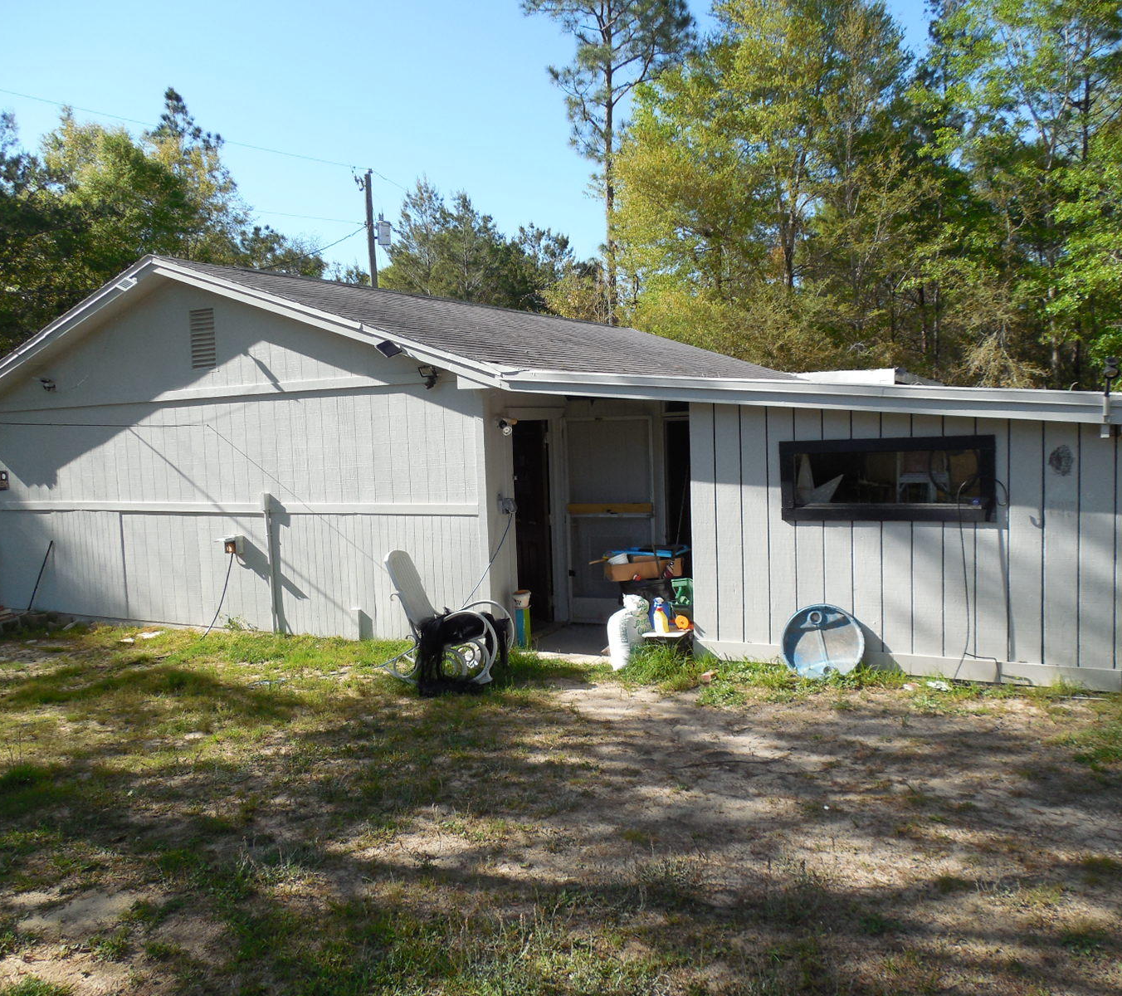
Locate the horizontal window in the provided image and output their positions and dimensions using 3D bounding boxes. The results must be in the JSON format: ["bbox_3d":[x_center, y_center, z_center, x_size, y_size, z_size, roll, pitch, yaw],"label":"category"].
[{"bbox_3d":[2.267,-0.132,6.731,1.435,0.573,0.100,0,5,27],"label":"horizontal window"}]

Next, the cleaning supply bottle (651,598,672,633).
[{"bbox_3d":[0.779,0.911,7.450,0.120,0.277,0.075,-3,4,-12],"label":"cleaning supply bottle"}]

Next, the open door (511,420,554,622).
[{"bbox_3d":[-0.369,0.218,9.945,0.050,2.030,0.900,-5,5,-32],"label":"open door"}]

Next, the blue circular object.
[{"bbox_3d":[1.886,1.036,6.865,0.580,0.570,0.160,0,-5,20],"label":"blue circular object"}]

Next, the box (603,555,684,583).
[{"bbox_3d":[0.696,0.596,8.232,0.600,0.150,0.330,-6,5,-10],"label":"box"}]

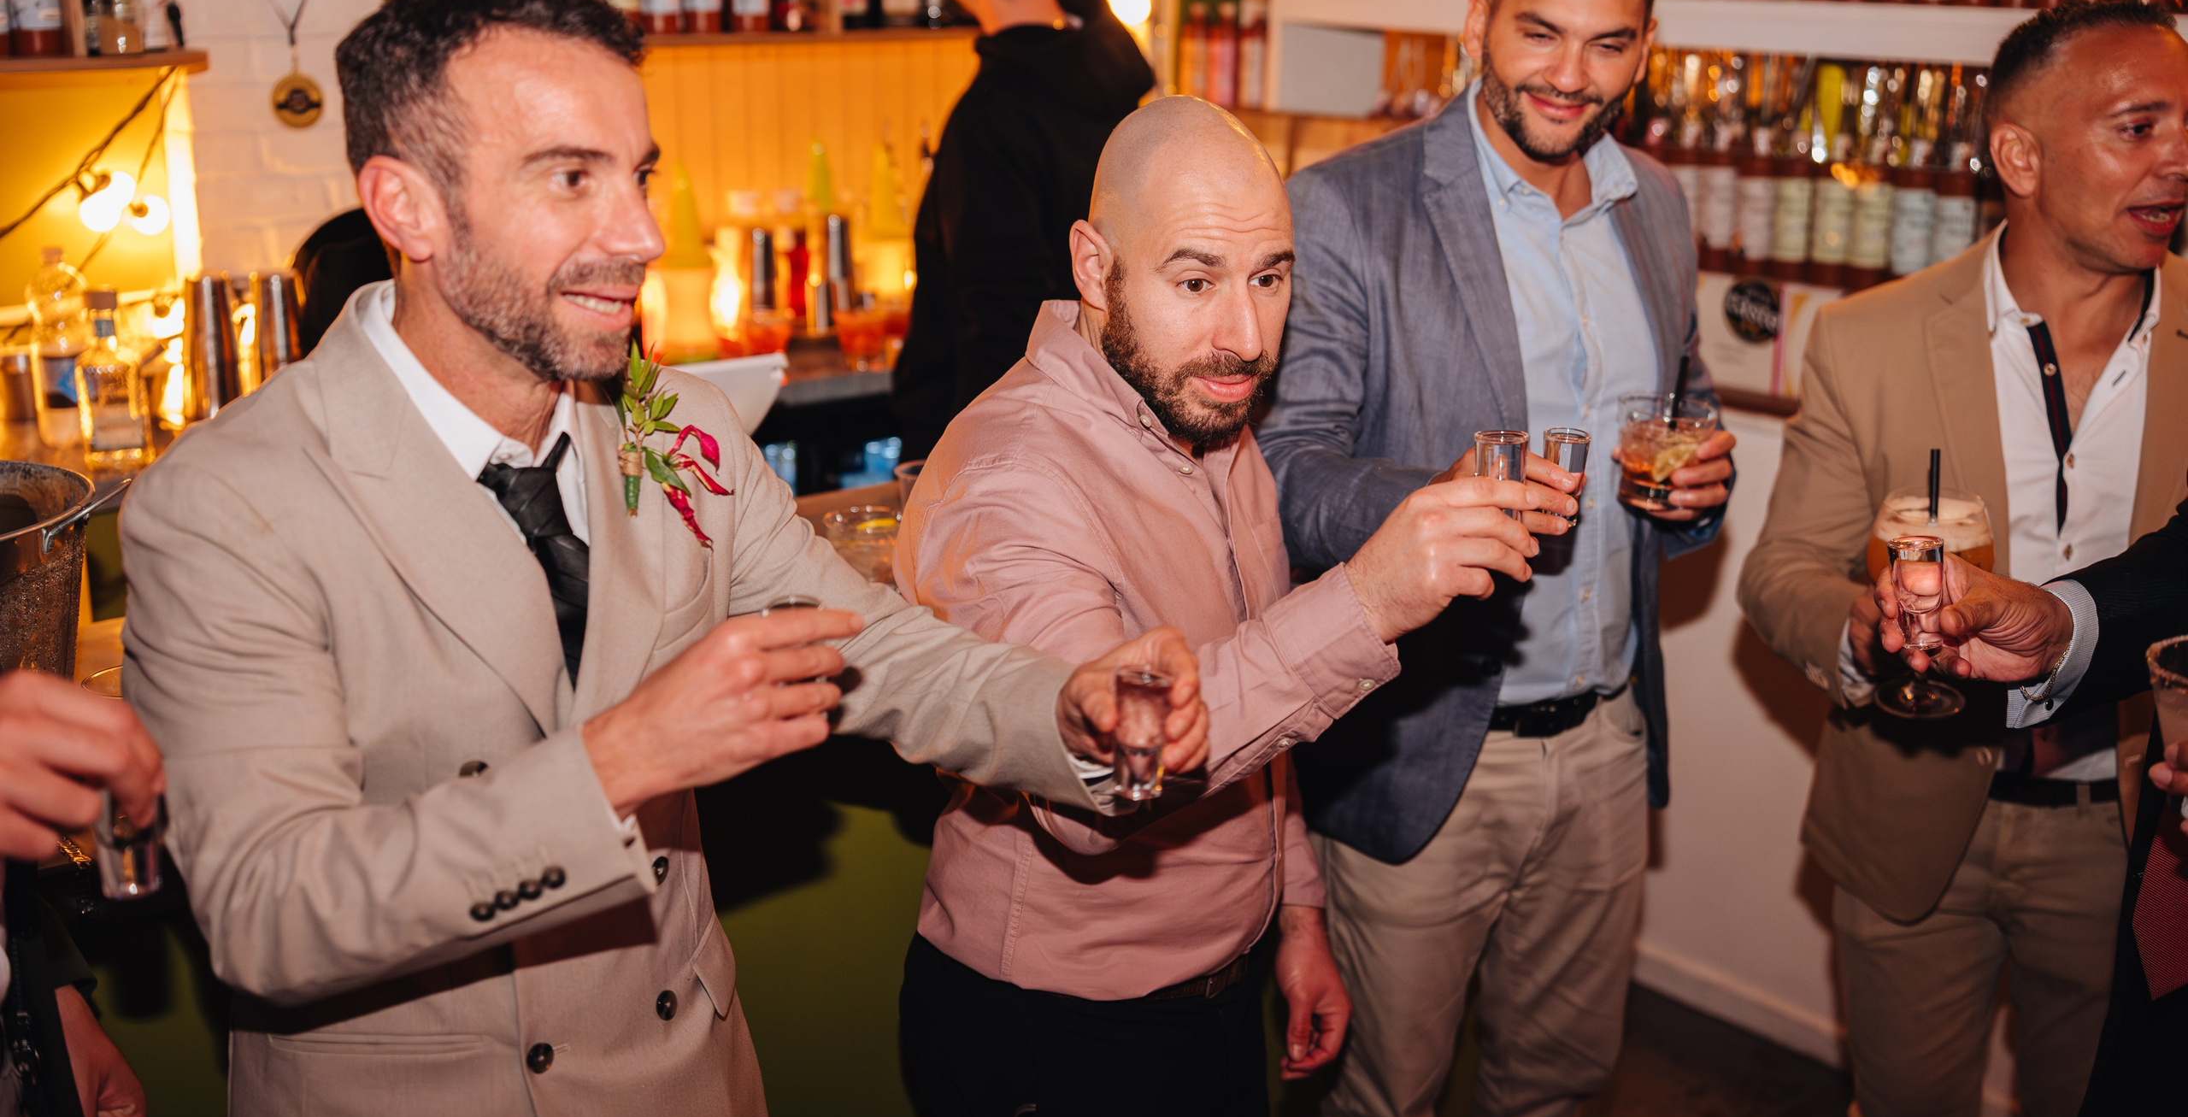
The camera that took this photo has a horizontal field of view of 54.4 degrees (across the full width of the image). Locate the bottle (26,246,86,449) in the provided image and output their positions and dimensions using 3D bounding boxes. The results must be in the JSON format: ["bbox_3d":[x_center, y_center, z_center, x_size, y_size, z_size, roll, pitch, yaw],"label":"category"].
[{"bbox_3d":[-1.472,-0.303,3.030,0.083,0.280,0.083,-13,22,-41],"label":"bottle"}]

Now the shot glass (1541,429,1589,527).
[{"bbox_3d":[0.399,-0.069,1.800,0.040,0.078,0.040,5,17,12],"label":"shot glass"}]

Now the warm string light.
[{"bbox_3d":[-1.414,-0.518,3.100,0.110,0.090,0.075,-13,22,-41],"label":"warm string light"}]

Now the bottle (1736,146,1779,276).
[{"bbox_3d":[1.044,-0.549,3.323,0.066,0.226,0.066,-13,22,-40],"label":"bottle"}]

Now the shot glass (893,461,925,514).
[{"bbox_3d":[-0.172,-0.054,2.200,0.068,0.078,0.068,-6,18,-22],"label":"shot glass"}]

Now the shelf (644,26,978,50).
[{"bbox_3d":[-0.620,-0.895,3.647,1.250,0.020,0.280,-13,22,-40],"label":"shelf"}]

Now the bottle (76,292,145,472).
[{"bbox_3d":[-1.352,-0.243,2.930,0.083,0.242,0.080,-6,18,-22],"label":"bottle"}]

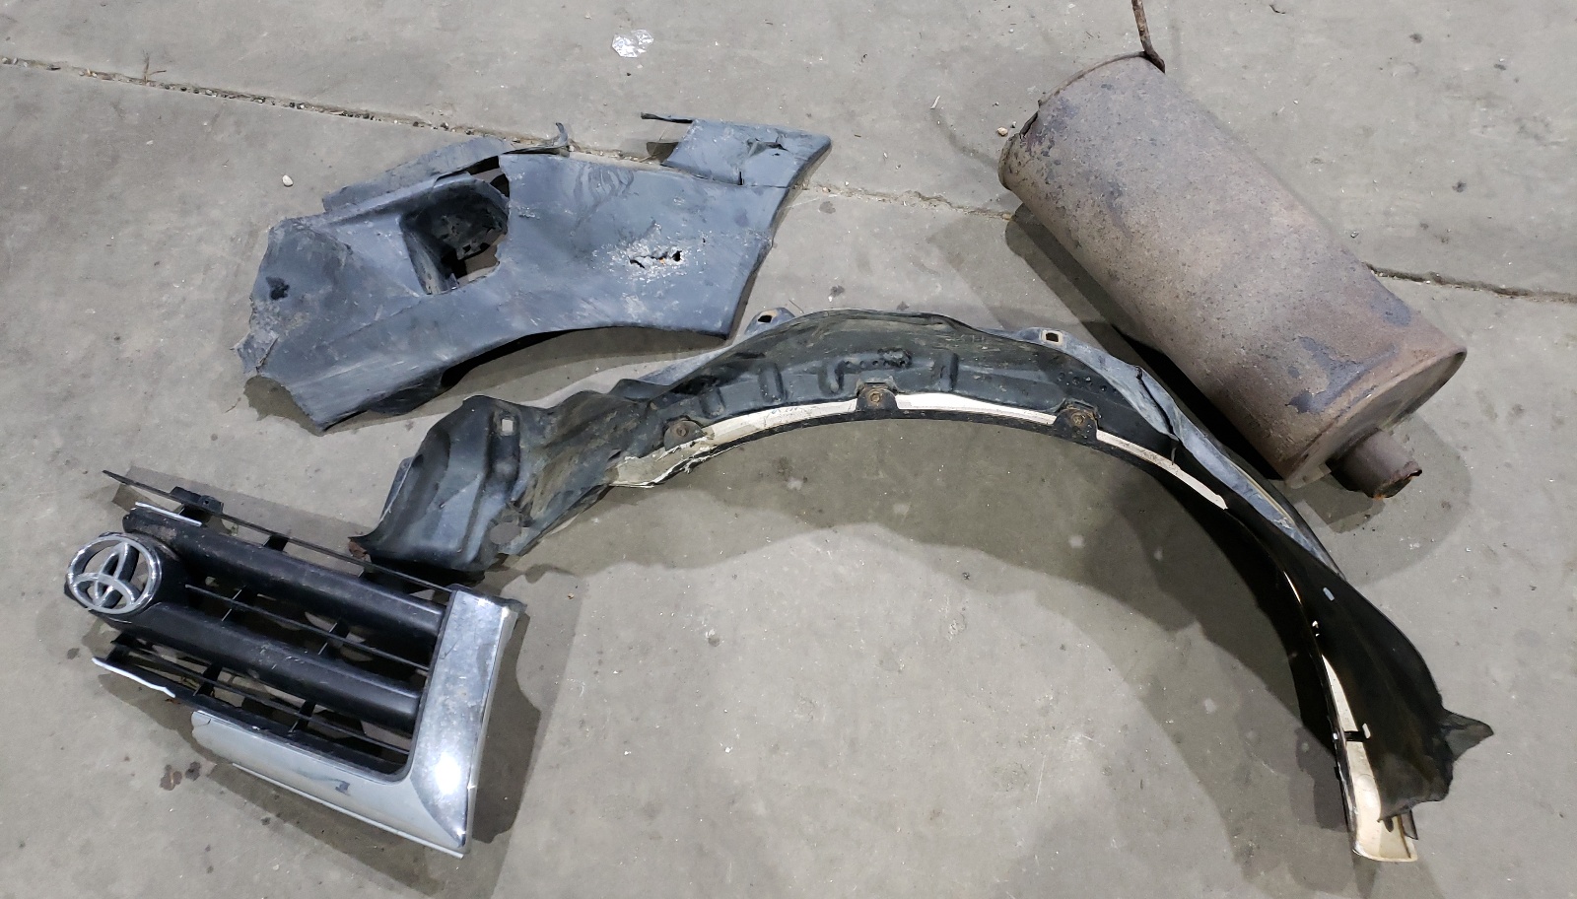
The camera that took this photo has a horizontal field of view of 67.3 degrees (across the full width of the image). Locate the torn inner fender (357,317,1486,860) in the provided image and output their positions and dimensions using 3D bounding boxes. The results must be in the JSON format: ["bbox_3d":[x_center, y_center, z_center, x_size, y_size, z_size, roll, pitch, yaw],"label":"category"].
[{"bbox_3d":[0.158,0.024,1.280,1.170,0.210,0.560,15,59,9],"label":"torn inner fender"}]

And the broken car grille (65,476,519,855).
[{"bbox_3d":[-0.515,0.200,1.207,0.510,0.120,0.255,15,59,9],"label":"broken car grille"}]

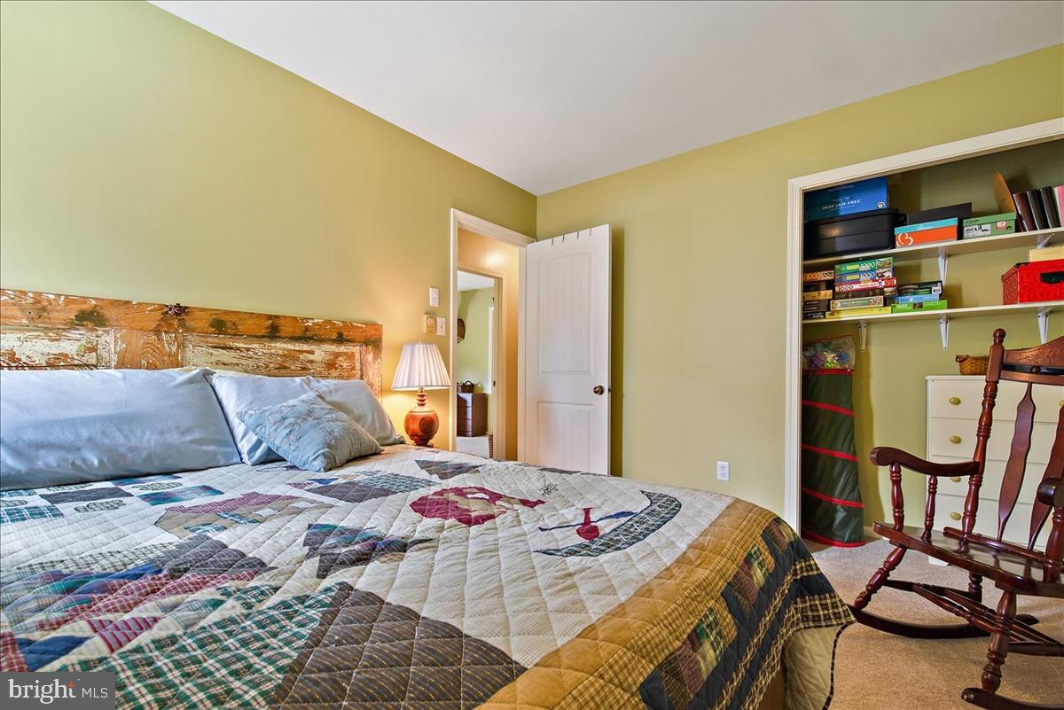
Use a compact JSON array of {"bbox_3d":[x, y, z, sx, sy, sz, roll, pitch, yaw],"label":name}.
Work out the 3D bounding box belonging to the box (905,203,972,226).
[{"bbox_3d":[2.392,-0.750,2.647,0.320,0.240,0.145,0,-2,39],"label":"box"}]

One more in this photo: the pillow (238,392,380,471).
[{"bbox_3d":[-0.831,0.287,1.716,0.390,0.136,0.378,35,14,10],"label":"pillow"}]

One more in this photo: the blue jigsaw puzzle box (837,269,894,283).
[{"bbox_3d":[2.082,-0.485,2.770,0.275,0.049,0.242,0,-2,39],"label":"blue jigsaw puzzle box"}]

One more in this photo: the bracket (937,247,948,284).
[{"bbox_3d":[2.406,-0.508,2.591,0.041,0.178,0.242,0,-2,39],"label":"bracket"}]

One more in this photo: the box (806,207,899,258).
[{"bbox_3d":[2.029,-0.737,2.829,0.533,0.235,0.291,0,-2,39],"label":"box"}]

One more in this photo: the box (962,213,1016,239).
[{"bbox_3d":[2.536,-0.694,2.473,0.200,0.104,0.281,0,-2,39],"label":"box"}]

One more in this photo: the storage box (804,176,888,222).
[{"bbox_3d":[2.009,-0.972,2.847,0.427,0.220,0.276,0,-2,39],"label":"storage box"}]

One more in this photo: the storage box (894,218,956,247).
[{"bbox_3d":[2.302,-0.693,2.595,0.264,0.117,0.194,0,-2,39],"label":"storage box"}]

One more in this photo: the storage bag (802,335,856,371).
[{"bbox_3d":[1.897,0.000,2.836,0.291,0.205,0.126,0,-2,39],"label":"storage bag"}]

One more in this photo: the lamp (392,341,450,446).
[{"bbox_3d":[-0.619,0.184,2.501,0.315,0.585,0.315,1,-1,0],"label":"lamp"}]

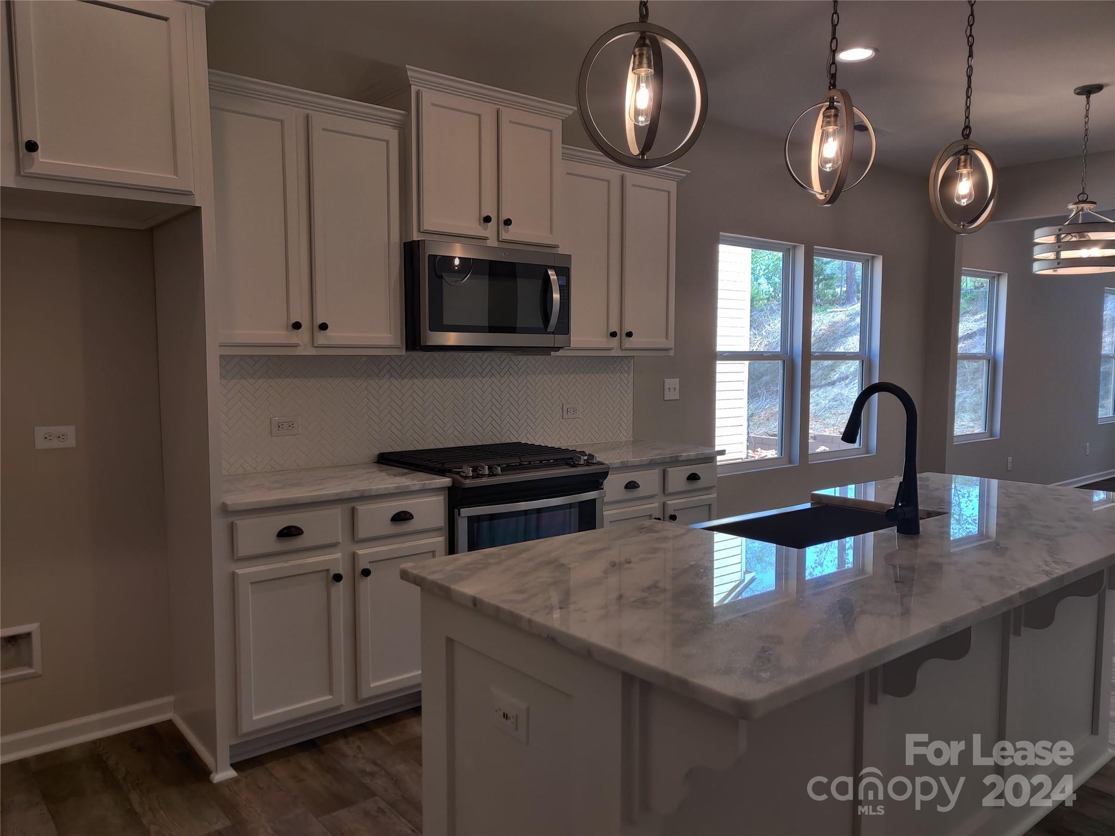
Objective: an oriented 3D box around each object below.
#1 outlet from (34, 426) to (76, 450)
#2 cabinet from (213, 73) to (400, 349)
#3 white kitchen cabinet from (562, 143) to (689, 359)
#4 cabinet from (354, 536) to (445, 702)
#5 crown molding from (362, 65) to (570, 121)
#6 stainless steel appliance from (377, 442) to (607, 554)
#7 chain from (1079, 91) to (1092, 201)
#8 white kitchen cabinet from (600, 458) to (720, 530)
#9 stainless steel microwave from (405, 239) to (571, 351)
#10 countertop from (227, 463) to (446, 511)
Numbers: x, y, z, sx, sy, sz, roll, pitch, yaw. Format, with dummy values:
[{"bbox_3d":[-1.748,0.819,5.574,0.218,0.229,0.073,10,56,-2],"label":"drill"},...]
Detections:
[{"bbox_3d":[-1.753,0.068,3.040,0.123,0.075,0.009,-3,6,-40],"label":"outlet"},{"bbox_3d":[-1.023,-0.724,3.355,0.842,0.959,0.365,-3,6,-40],"label":"cabinet"},{"bbox_3d":[0.227,-0.795,4.394,0.871,0.955,0.365,-3,6,-40],"label":"white kitchen cabinet"},{"bbox_3d":[-0.753,0.713,3.433,0.375,0.557,0.605,-4,6,-39],"label":"cabinet"},{"bbox_3d":[-0.384,-1.360,3.800,0.868,0.058,0.425,-3,6,-40],"label":"crown molding"},{"bbox_3d":[-0.272,0.625,3.792,0.766,0.937,0.701,-4,6,-39],"label":"stainless steel appliance"},{"bbox_3d":[2.684,-1.375,4.427,0.040,0.553,0.040,-3,6,-40],"label":"chain"},{"bbox_3d":[0.306,0.613,4.312,0.766,0.874,0.630,-4,6,-39],"label":"white kitchen cabinet"},{"bbox_3d":[-0.352,-0.517,3.821,0.764,0.435,0.408,-4,6,-39],"label":"stainless steel microwave"},{"bbox_3d":[-0.926,0.241,3.257,0.842,0.030,0.653,-4,6,-39],"label":"countertop"}]

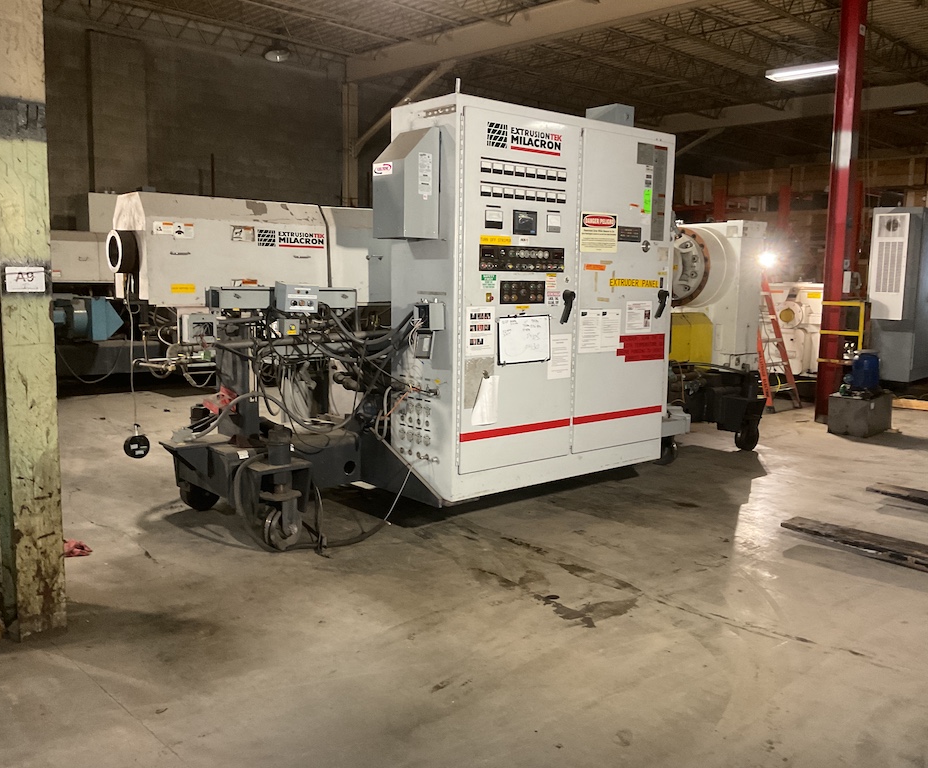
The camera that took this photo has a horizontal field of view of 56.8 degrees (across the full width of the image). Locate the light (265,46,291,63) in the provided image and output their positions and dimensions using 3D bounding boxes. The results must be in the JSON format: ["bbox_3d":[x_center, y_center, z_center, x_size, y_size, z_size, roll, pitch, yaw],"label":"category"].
[{"bbox_3d":[-2.976,-5.250,13.691,0.410,0.240,0.410,1,7,0],"label":"light"}]

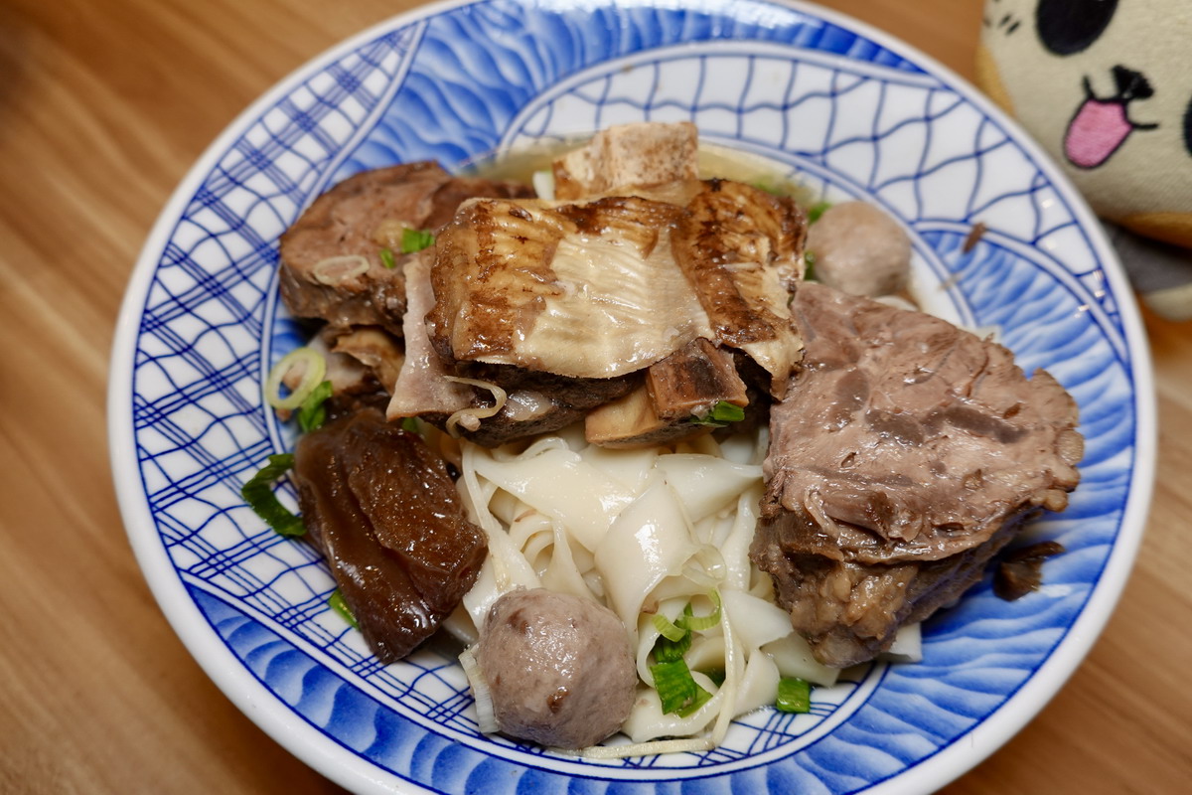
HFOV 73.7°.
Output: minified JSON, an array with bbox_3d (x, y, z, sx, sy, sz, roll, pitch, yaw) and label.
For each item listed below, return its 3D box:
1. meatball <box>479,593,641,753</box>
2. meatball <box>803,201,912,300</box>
[{"bbox_3d":[-0.008,0.057,0.167,0.033,0.032,0.033,0,61,0],"label":"meatball"},{"bbox_3d":[0.079,-0.044,0.238,0.032,0.031,0.032,0,61,0],"label":"meatball"}]

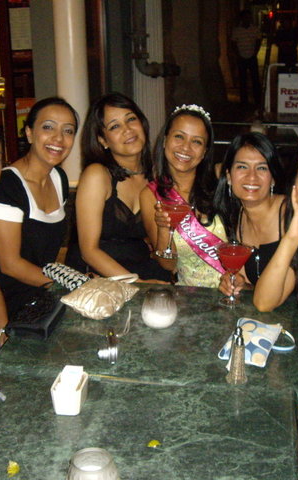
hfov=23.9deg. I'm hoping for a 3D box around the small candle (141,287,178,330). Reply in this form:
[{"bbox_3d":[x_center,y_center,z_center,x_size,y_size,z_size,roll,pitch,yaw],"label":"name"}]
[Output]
[{"bbox_3d":[0.030,0.179,1.862,0.095,0.090,0.095,1,16,11],"label":"small candle"}]

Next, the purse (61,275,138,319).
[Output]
[{"bbox_3d":[-0.142,0.157,2.010,0.175,0.063,0.210,6,18,27],"label":"purse"}]

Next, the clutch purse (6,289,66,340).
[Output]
[{"bbox_3d":[-0.303,0.201,1.930,0.120,0.038,0.265,-1,16,5],"label":"clutch purse"}]

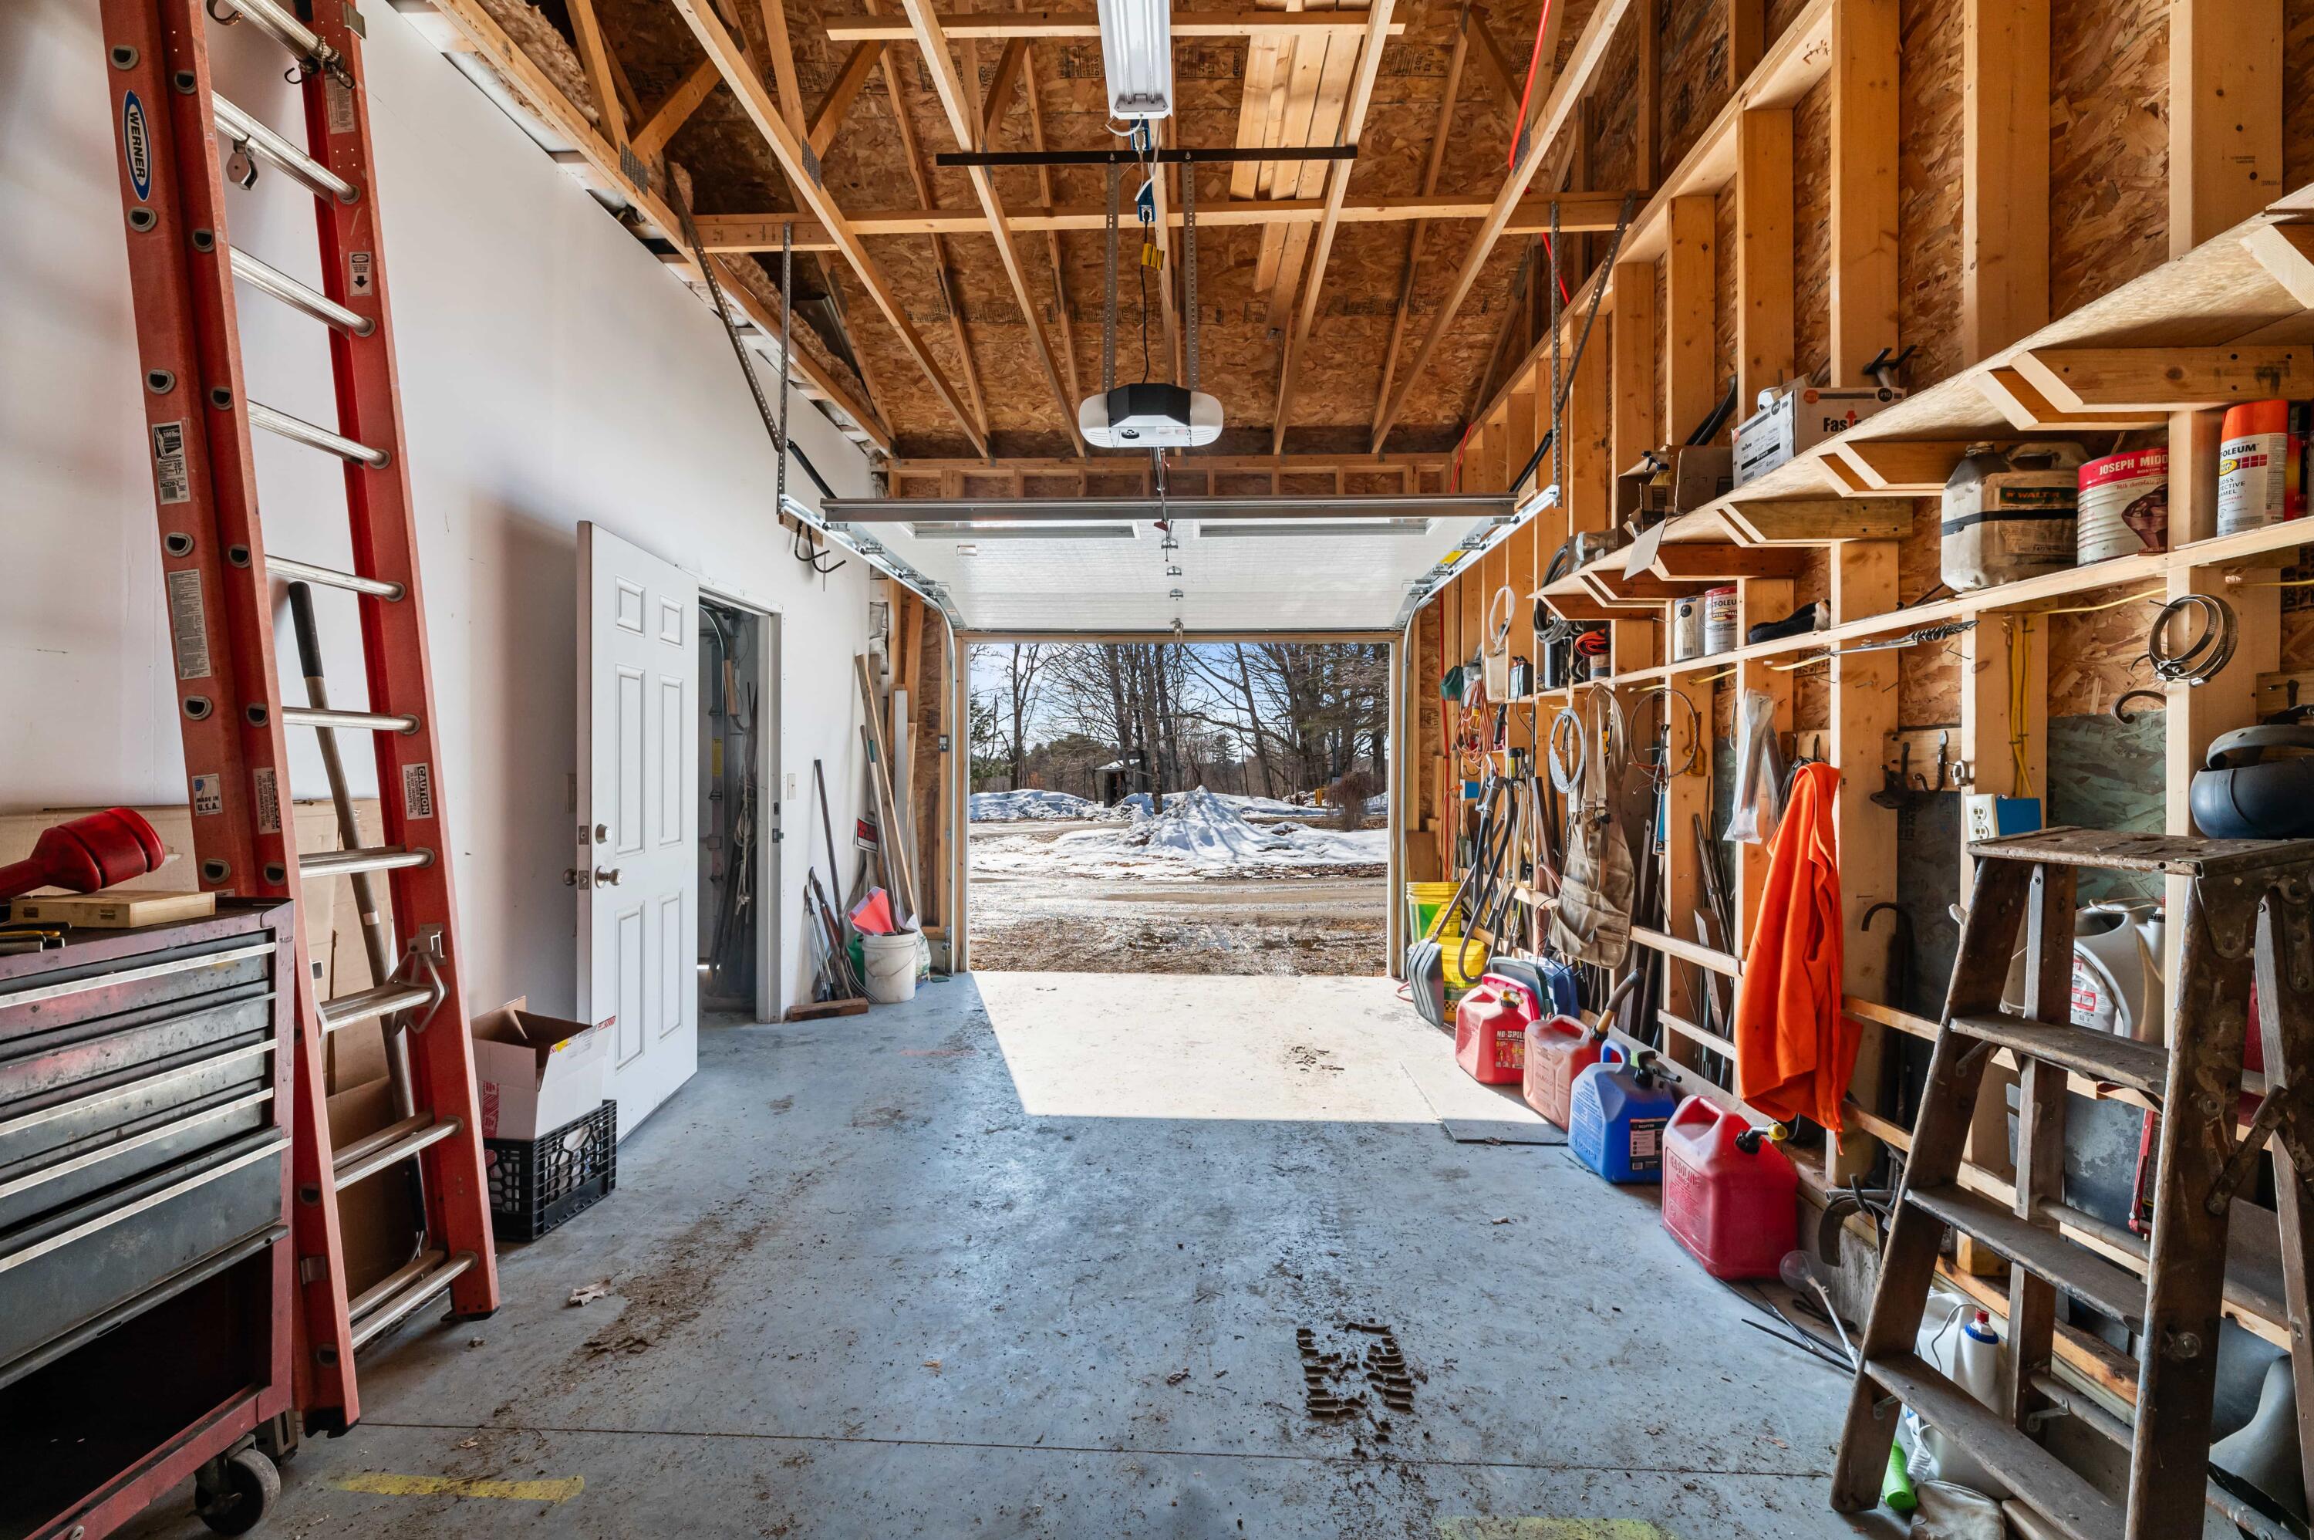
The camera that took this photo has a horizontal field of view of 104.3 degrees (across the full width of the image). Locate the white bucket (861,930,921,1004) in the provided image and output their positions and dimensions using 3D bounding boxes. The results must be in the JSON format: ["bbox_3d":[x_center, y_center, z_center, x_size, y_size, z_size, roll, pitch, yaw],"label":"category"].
[{"bbox_3d":[-1.471,1.073,4.980,0.305,0.365,0.305,0,1,-2],"label":"white bucket"}]

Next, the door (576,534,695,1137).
[{"bbox_3d":[-1.871,0.233,3.297,0.055,2.040,0.885,0,1,-7],"label":"door"}]

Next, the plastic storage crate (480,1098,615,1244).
[{"bbox_3d":[-1.823,1.142,2.617,0.310,0.280,0.310,0,1,9],"label":"plastic storage crate"}]

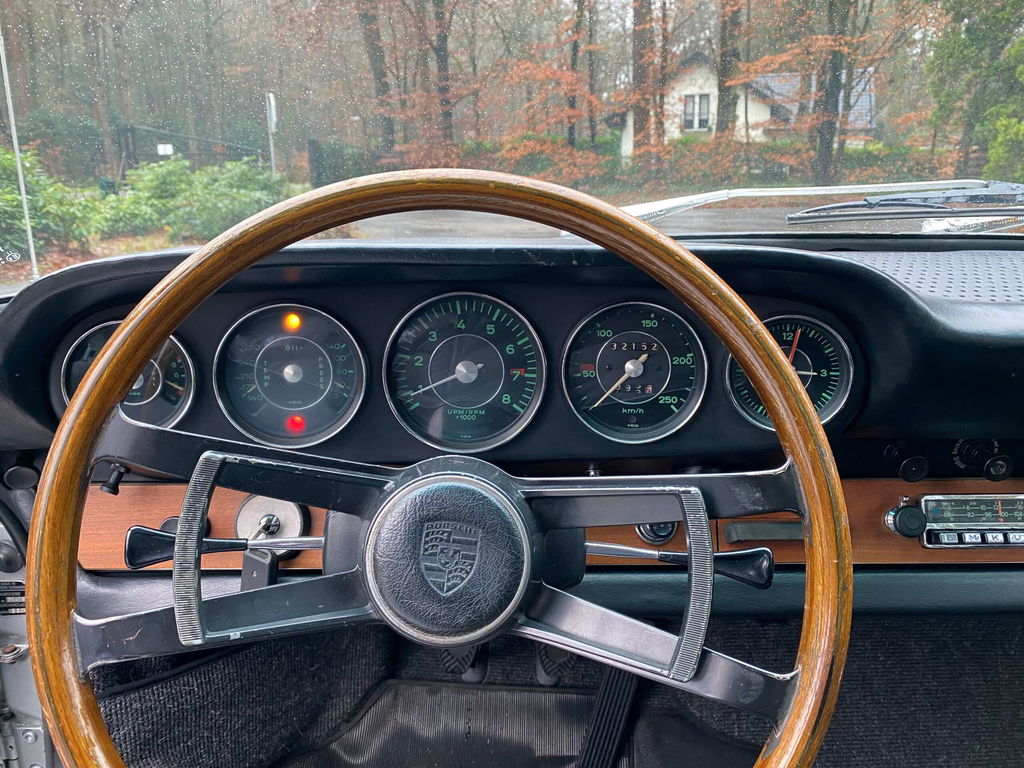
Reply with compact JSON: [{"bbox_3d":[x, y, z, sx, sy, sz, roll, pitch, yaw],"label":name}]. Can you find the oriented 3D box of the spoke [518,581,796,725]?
[{"bbox_3d":[0.074,0.149,0.433,0.160,0.033,0.017,13,-11,25],"label":"spoke"}]

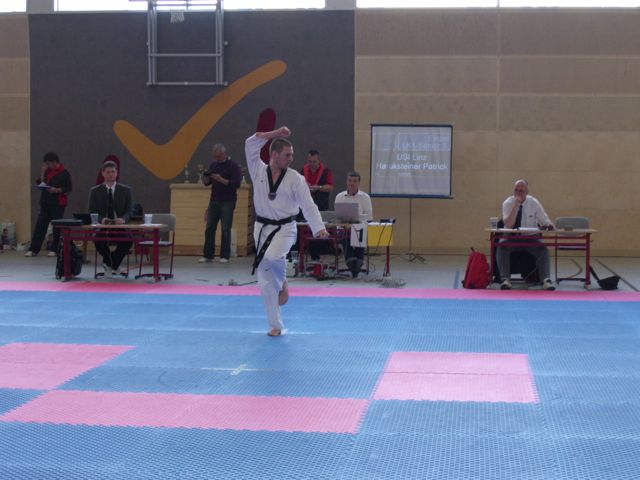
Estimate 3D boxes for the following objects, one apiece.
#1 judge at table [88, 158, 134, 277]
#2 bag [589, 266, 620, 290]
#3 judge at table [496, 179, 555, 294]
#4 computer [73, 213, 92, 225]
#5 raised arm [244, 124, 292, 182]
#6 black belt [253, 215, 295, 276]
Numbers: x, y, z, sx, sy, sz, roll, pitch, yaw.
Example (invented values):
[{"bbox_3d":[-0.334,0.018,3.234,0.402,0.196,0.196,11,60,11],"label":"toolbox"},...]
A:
[{"bbox_3d":[-2.675,-0.277,16.100,0.530,1.430,0.760,0,3,-6],"label":"judge at table"},{"bbox_3d":[3.336,0.451,14.750,0.360,0.270,0.220,1,3,6],"label":"bag"},{"bbox_3d":[2.460,-0.088,15.100,0.660,1.290,0.980,1,3,9],"label":"judge at table"},{"bbox_3d":[-2.965,-0.268,15.800,0.310,0.160,0.250,1,3,18],"label":"computer"},{"bbox_3d":[-0.424,-0.707,10.300,0.380,0.440,0.260,0,3,-6],"label":"raised arm"},{"bbox_3d":[-0.382,0.042,10.300,0.345,0.460,0.300,0,3,-2],"label":"black belt"}]

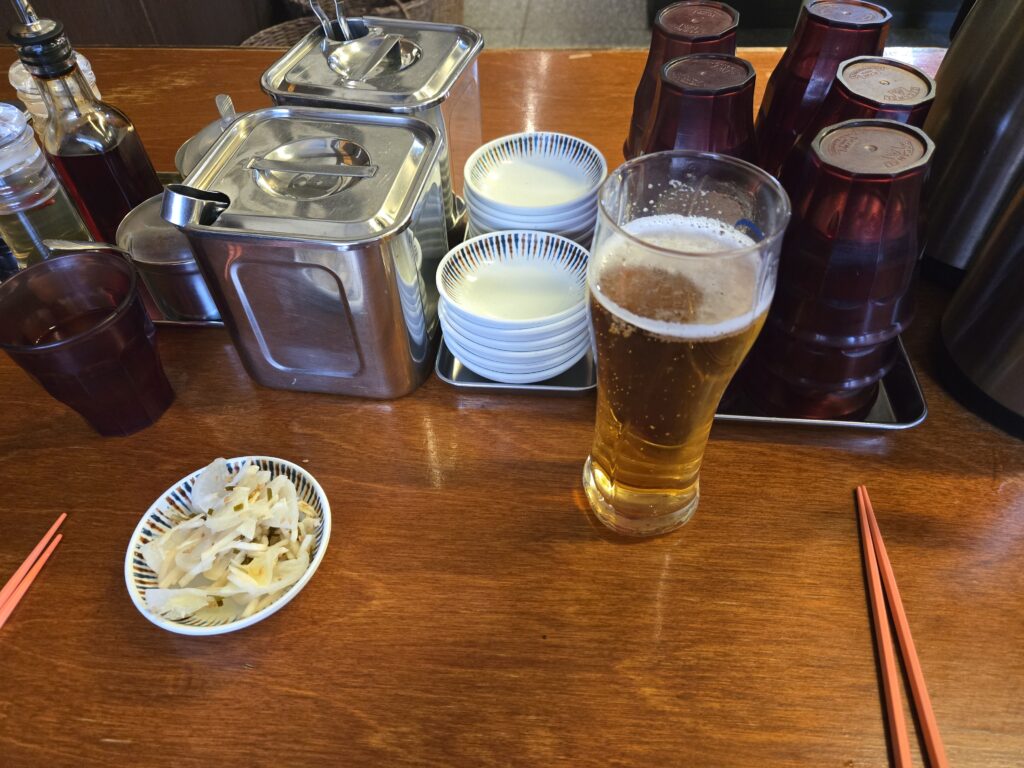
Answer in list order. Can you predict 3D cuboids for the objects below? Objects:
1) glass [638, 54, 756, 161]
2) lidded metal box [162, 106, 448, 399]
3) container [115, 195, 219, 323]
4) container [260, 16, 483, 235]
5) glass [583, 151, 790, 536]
[{"bbox_3d":[0.118,-0.156,0.436,0.078,0.089,0.078,3,49,5],"label":"glass"},{"bbox_3d":[-0.106,-0.079,0.417,0.131,0.123,0.130,5,49,7],"label":"lidded metal box"},{"bbox_3d":[-0.216,-0.094,0.471,0.091,0.062,0.091,3,49,5],"label":"container"},{"bbox_3d":[-0.090,-0.181,0.506,0.131,0.123,0.131,10,50,12],"label":"container"},{"bbox_3d":[0.066,-0.003,0.302,0.069,0.182,0.069,3,49,5],"label":"glass"}]

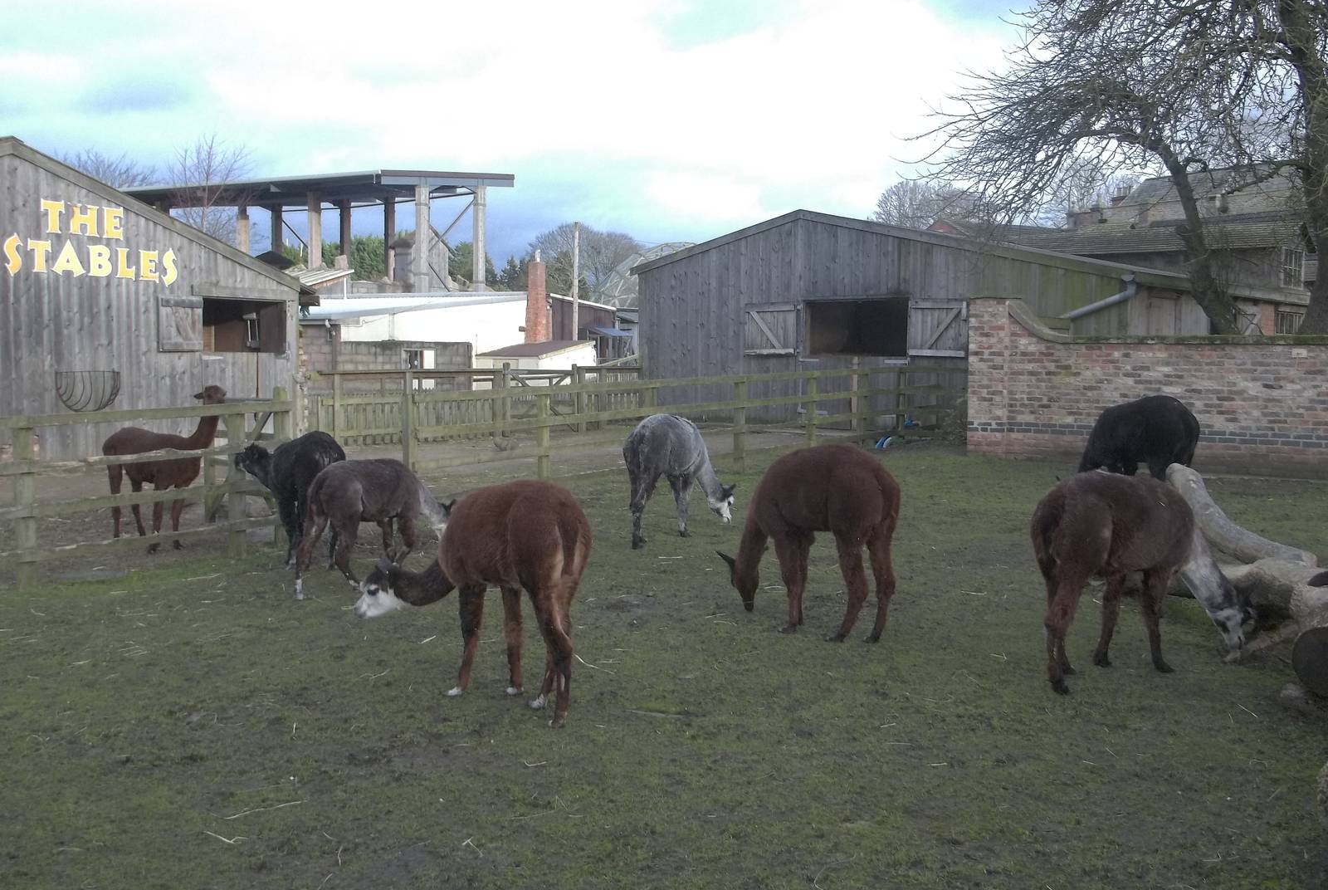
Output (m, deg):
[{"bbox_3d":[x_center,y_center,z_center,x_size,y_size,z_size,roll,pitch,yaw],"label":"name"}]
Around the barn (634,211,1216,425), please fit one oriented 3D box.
[{"bbox_3d":[4.107,-2.054,20.648,8.600,3.450,4.300,4,6,39],"label":"barn"}]

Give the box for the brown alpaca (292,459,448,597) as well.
[{"bbox_3d":[-1.718,0.426,7.546,1.020,0.770,0.370,-4,6,-38],"label":"brown alpaca"}]

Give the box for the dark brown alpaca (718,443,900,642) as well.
[{"bbox_3d":[0.717,0.459,6.319,0.430,0.940,1.060,-4,7,-43],"label":"dark brown alpaca"}]

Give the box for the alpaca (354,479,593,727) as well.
[{"bbox_3d":[-0.773,0.574,5.059,1.130,0.920,0.460,4,6,37],"label":"alpaca"}]

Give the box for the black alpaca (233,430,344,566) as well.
[{"bbox_3d":[-2.444,0.328,8.179,0.450,0.880,1.050,-4,6,-45],"label":"black alpaca"}]

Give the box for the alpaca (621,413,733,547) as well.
[{"bbox_3d":[0.108,0.228,9.413,0.420,0.950,1.080,4,5,37],"label":"alpaca"}]

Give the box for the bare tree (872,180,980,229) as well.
[{"bbox_3d":[15.422,-9.882,74.457,8.300,11.700,8.000,1,4,0],"label":"bare tree"}]

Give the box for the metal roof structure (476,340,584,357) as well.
[{"bbox_3d":[-3.372,-2.569,33.755,2.000,0.500,3.200,2,5,22],"label":"metal roof structure"}]

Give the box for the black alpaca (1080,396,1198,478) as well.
[{"bbox_3d":[3.752,0.113,10.258,1.200,0.960,0.480,3,6,28],"label":"black alpaca"}]

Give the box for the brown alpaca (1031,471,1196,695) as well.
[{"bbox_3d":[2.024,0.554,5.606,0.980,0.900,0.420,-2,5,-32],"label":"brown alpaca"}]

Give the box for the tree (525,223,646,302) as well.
[{"bbox_3d":[-4.983,-9.786,79.630,7.400,8.400,7.400,0,5,0],"label":"tree"}]

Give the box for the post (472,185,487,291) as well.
[{"bbox_3d":[-6.054,-6.770,41.615,0.330,3.550,0.330,5,6,43],"label":"post"}]

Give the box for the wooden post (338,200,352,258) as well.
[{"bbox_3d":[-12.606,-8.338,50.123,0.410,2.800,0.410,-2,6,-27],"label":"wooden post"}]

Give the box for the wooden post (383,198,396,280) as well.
[{"bbox_3d":[-9.774,-7.261,45.091,0.330,3.200,0.330,5,6,43],"label":"wooden post"}]

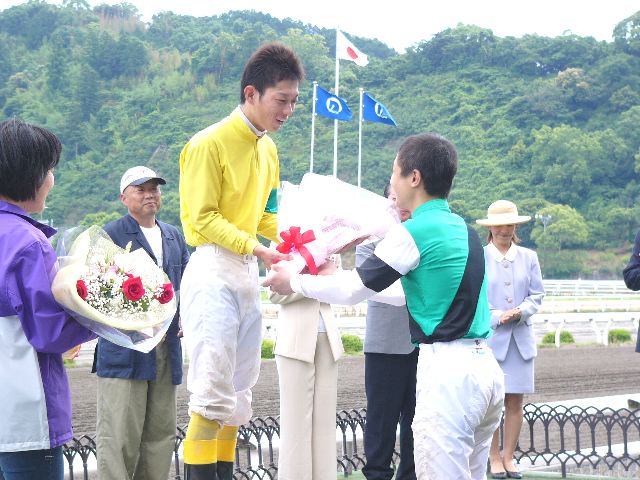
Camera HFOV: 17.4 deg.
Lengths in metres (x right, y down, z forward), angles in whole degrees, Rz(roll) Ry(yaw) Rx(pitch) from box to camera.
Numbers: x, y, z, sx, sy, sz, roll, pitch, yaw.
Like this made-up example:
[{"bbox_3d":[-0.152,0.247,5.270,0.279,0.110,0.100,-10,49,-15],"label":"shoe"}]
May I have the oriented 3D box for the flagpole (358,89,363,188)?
[{"bbox_3d":[1.760,-1.796,95.000,0.100,10.300,0.100,1,-1,0],"label":"flagpole"}]

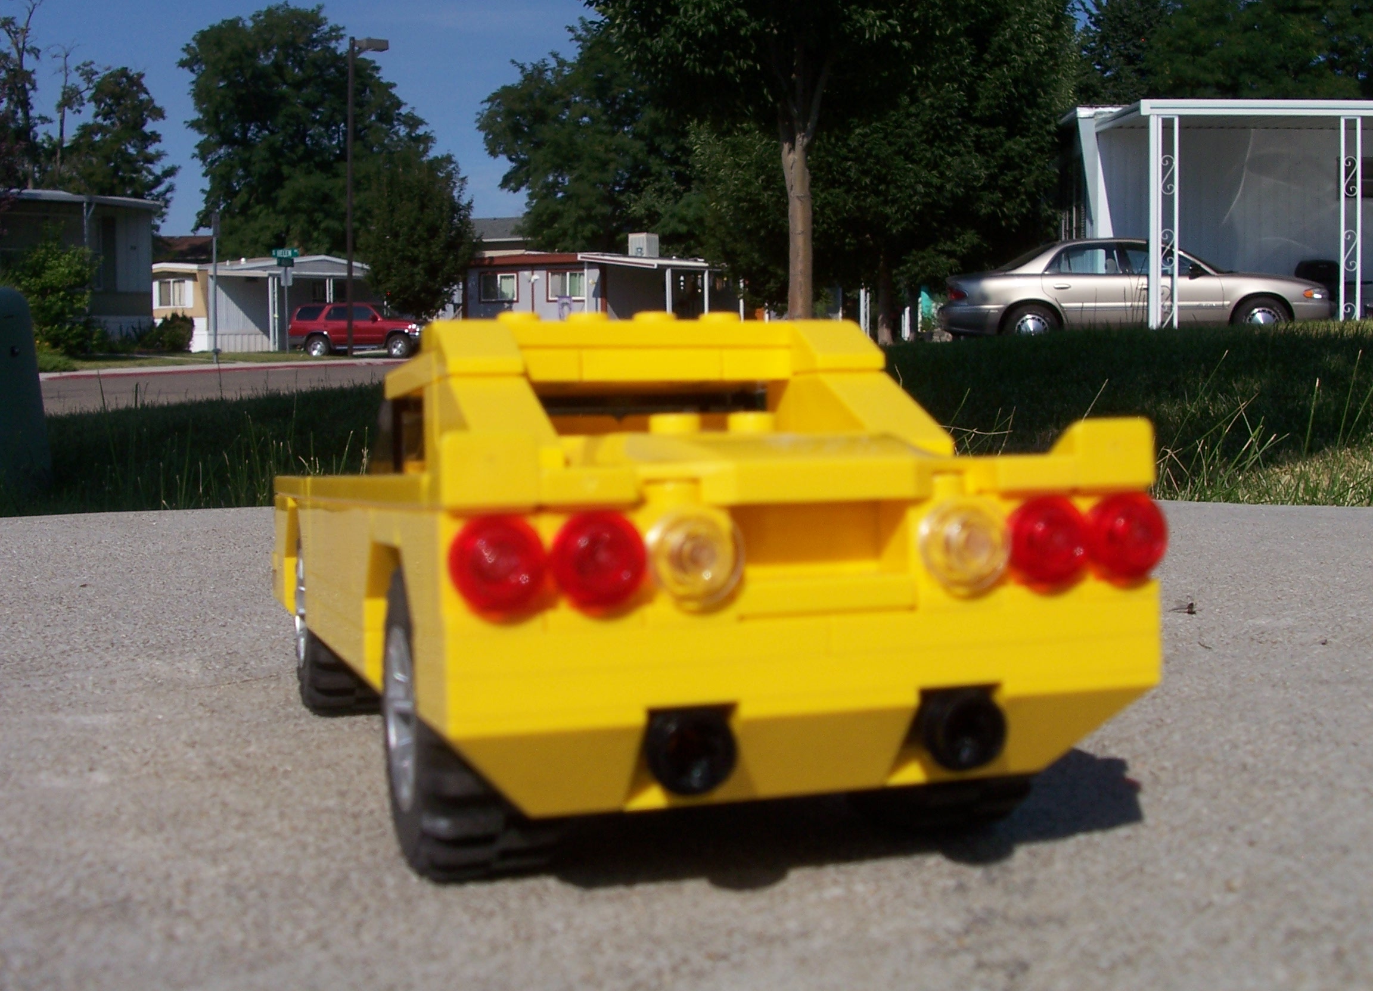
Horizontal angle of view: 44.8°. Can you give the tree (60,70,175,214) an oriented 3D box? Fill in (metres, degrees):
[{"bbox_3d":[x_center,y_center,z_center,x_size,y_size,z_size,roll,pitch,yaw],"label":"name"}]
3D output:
[{"bbox_3d":[-21.821,-11.106,64.000,5.000,10.710,4.800,0,4,0],"label":"tree"}]

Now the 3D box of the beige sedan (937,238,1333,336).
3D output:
[{"bbox_3d":[5.530,-2.480,20.800,4.940,1.440,1.850,1,4,8],"label":"beige sedan"}]

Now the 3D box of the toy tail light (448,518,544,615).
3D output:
[{"bbox_3d":[-0.014,0.005,0.128,0.008,0.008,0.005,-2,1,-19],"label":"toy tail light"}]

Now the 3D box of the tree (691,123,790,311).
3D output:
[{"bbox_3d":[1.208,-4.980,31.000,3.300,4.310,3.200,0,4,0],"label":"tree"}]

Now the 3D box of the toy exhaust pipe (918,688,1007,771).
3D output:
[{"bbox_3d":[0.023,0.020,0.145,0.007,0.007,0.008,-2,1,-19],"label":"toy exhaust pipe"}]

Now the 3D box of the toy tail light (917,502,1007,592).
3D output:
[{"bbox_3d":[0.023,0.004,0.141,0.008,0.008,0.005,-2,1,-19],"label":"toy tail light"}]

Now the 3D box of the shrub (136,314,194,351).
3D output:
[{"bbox_3d":[-14.410,-4.473,46.000,1.500,1.100,1.350,0,4,0],"label":"shrub"}]

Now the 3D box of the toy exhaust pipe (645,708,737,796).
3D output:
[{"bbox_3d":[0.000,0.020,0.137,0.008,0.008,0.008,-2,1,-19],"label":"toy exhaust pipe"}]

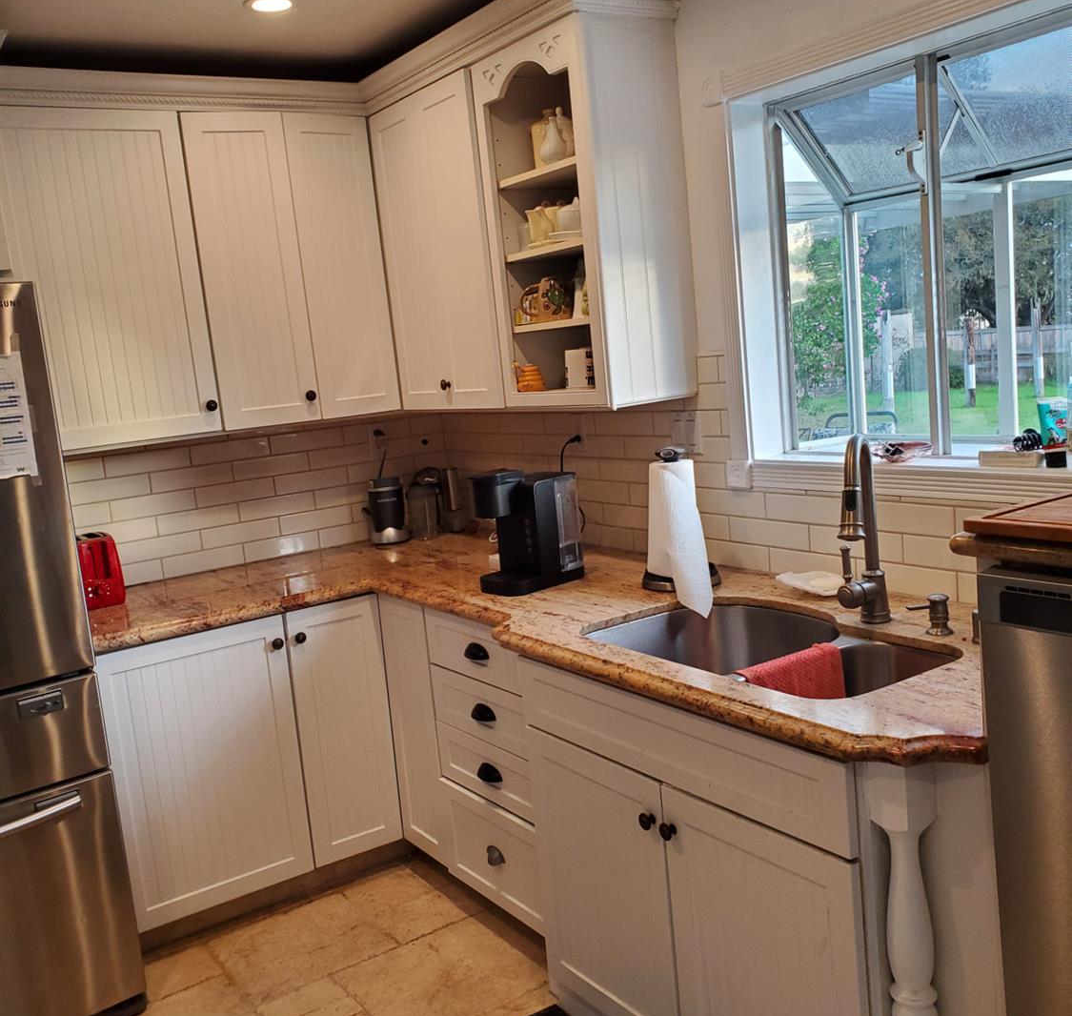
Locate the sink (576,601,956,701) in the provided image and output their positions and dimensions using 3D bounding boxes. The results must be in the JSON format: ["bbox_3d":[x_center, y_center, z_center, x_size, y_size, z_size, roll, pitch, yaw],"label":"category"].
[{"bbox_3d":[0.472,0.385,2.159,0.446,0.218,0.747,-11,10,-34],"label":"sink"}]

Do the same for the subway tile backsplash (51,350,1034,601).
[{"bbox_3d":[-0.240,-0.021,2.577,1.416,0.558,2.425,-11,10,-32],"label":"subway tile backsplash"}]

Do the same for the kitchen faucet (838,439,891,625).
[{"bbox_3d":[0.625,0.049,2.116,0.110,0.390,0.240,-1,9,27],"label":"kitchen faucet"}]

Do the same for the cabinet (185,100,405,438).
[{"bbox_3d":[-0.816,-0.730,3.388,0.579,0.912,0.340,-11,10,-31],"label":"cabinet"}]

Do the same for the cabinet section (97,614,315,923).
[{"bbox_3d":[-1.075,0.715,3.252,0.529,0.784,0.592,-11,10,-33],"label":"cabinet section"}]

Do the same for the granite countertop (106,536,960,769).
[{"bbox_3d":[-0.173,0.290,2.542,1.445,0.058,2.600,-11,10,-32],"label":"granite countertop"}]

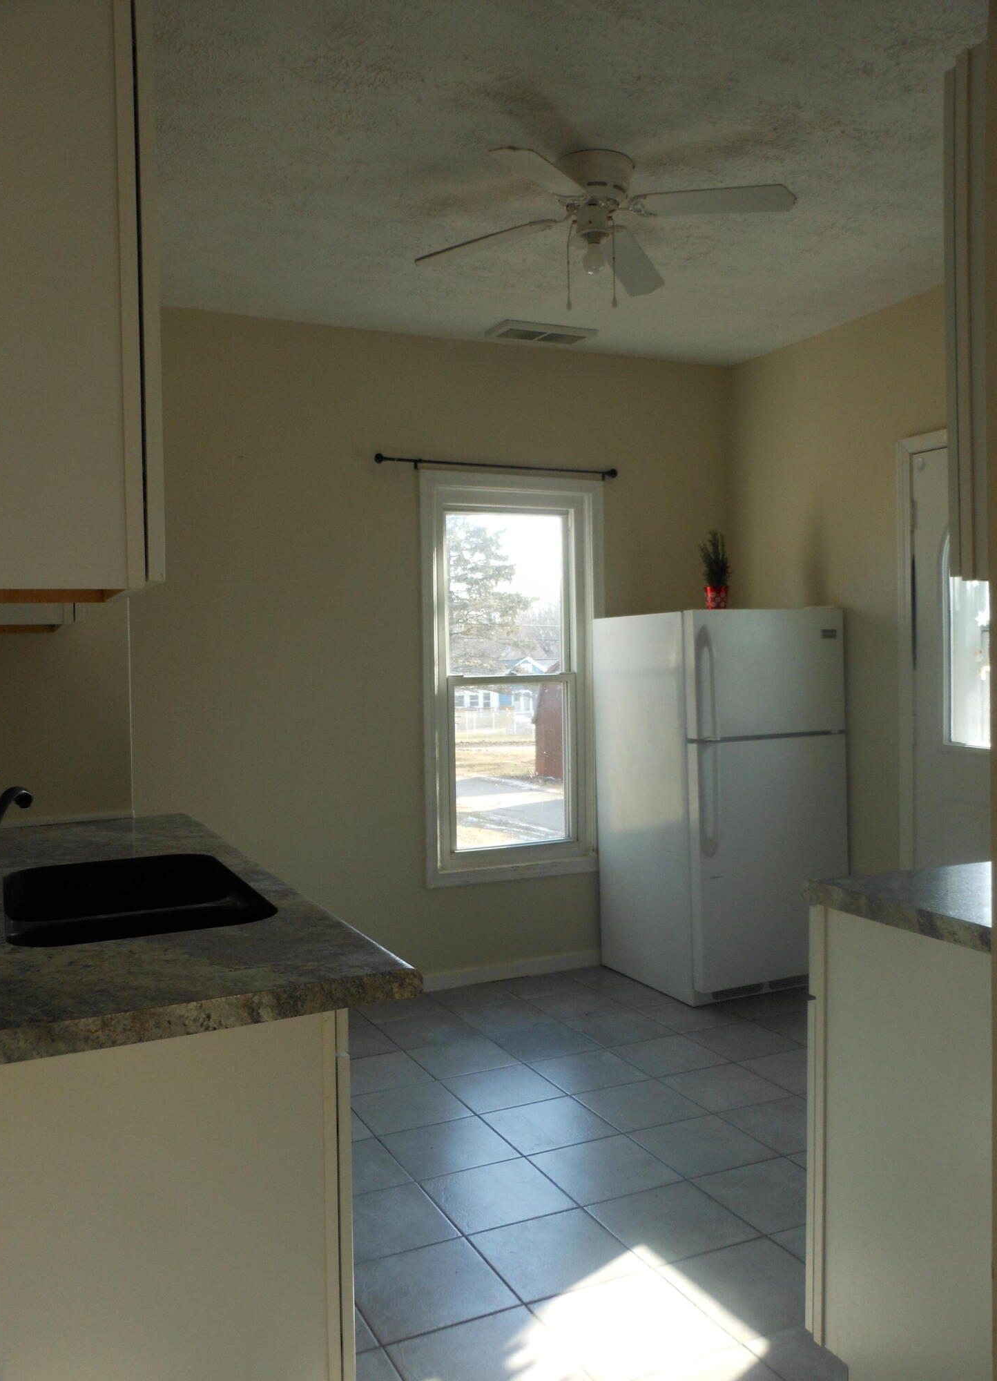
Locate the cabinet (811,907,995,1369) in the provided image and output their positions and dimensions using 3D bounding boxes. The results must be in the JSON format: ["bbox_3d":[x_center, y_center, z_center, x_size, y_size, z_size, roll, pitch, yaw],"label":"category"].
[{"bbox_3d":[0.974,0.813,1.844,0.650,0.881,0.632,-2,2,-25],"label":"cabinet"}]

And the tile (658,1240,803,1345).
[{"bbox_3d":[0.539,1.259,2.354,0.303,0.010,0.303,-2,2,-25],"label":"tile"}]

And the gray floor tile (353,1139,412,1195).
[{"bbox_3d":[-0.411,1.254,2.914,0.303,0.010,0.303,-2,2,-25],"label":"gray floor tile"}]

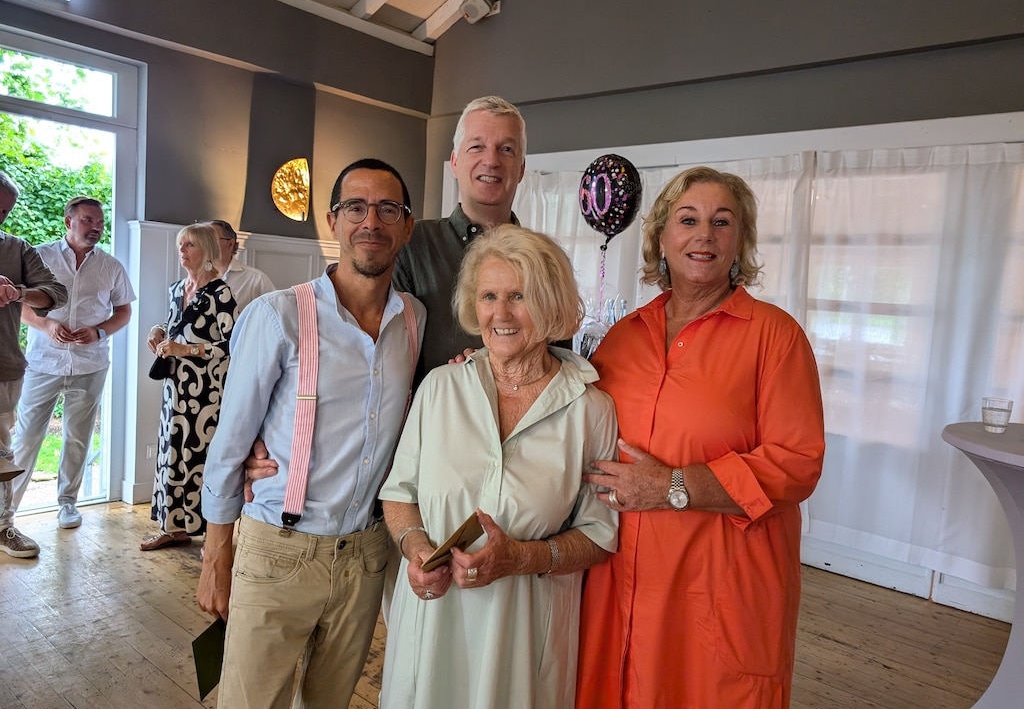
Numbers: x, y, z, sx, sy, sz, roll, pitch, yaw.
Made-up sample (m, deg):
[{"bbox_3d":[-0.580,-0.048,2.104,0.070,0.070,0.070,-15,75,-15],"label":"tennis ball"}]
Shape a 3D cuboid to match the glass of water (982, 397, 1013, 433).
[{"bbox_3d":[1.513,0.189,2.215,0.081,0.099,0.081,4,6,0],"label":"glass of water"}]

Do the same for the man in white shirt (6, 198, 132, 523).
[{"bbox_3d":[-2.428,0.035,3.892,0.600,1.800,0.400,1,6,-26],"label":"man in white shirt"}]

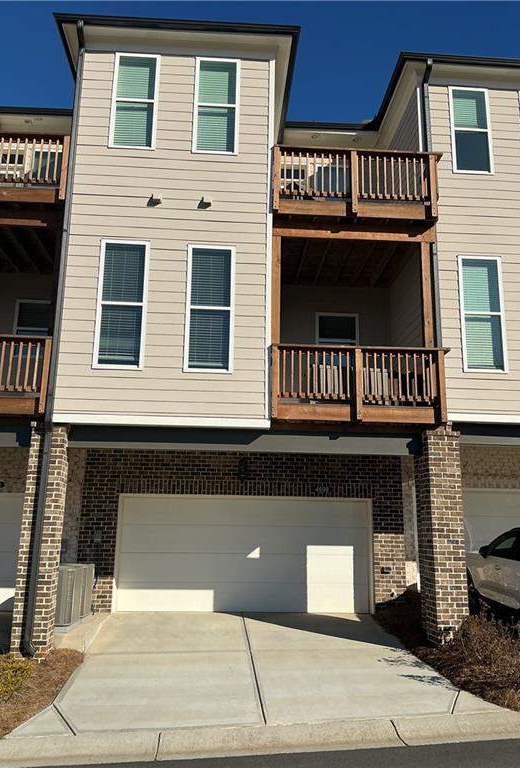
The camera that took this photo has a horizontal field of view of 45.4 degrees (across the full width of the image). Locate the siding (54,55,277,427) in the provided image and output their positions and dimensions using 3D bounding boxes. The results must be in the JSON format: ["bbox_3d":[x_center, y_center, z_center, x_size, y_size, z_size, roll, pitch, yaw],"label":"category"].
[{"bbox_3d":[-1.442,-2.485,10.177,3.316,6.481,0.250,2,-12,-3],"label":"siding"}]

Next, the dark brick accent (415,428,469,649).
[{"bbox_3d":[2.822,2.286,9.579,0.489,3.205,0.490,2,-12,-3],"label":"dark brick accent"}]

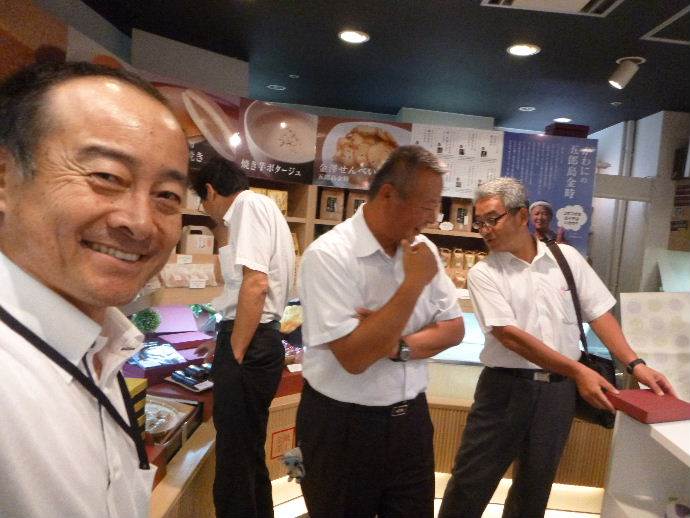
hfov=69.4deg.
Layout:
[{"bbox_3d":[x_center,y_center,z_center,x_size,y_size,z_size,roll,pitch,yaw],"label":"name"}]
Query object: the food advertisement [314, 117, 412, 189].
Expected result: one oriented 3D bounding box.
[{"bbox_3d":[0.129,-0.752,3.600,0.685,0.505,0.020,5,6,4],"label":"food advertisement"}]

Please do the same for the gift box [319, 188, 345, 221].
[{"bbox_3d":[-0.096,-0.405,3.751,0.160,0.215,0.100,5,6,4],"label":"gift box"}]

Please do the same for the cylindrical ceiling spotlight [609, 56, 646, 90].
[{"bbox_3d":[1.351,-0.895,2.393,0.150,0.130,0.130,5,6,8],"label":"cylindrical ceiling spotlight"}]

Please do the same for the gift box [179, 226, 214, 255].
[{"bbox_3d":[-0.891,-0.111,2.980,0.172,0.170,0.100,0,7,-35],"label":"gift box"}]

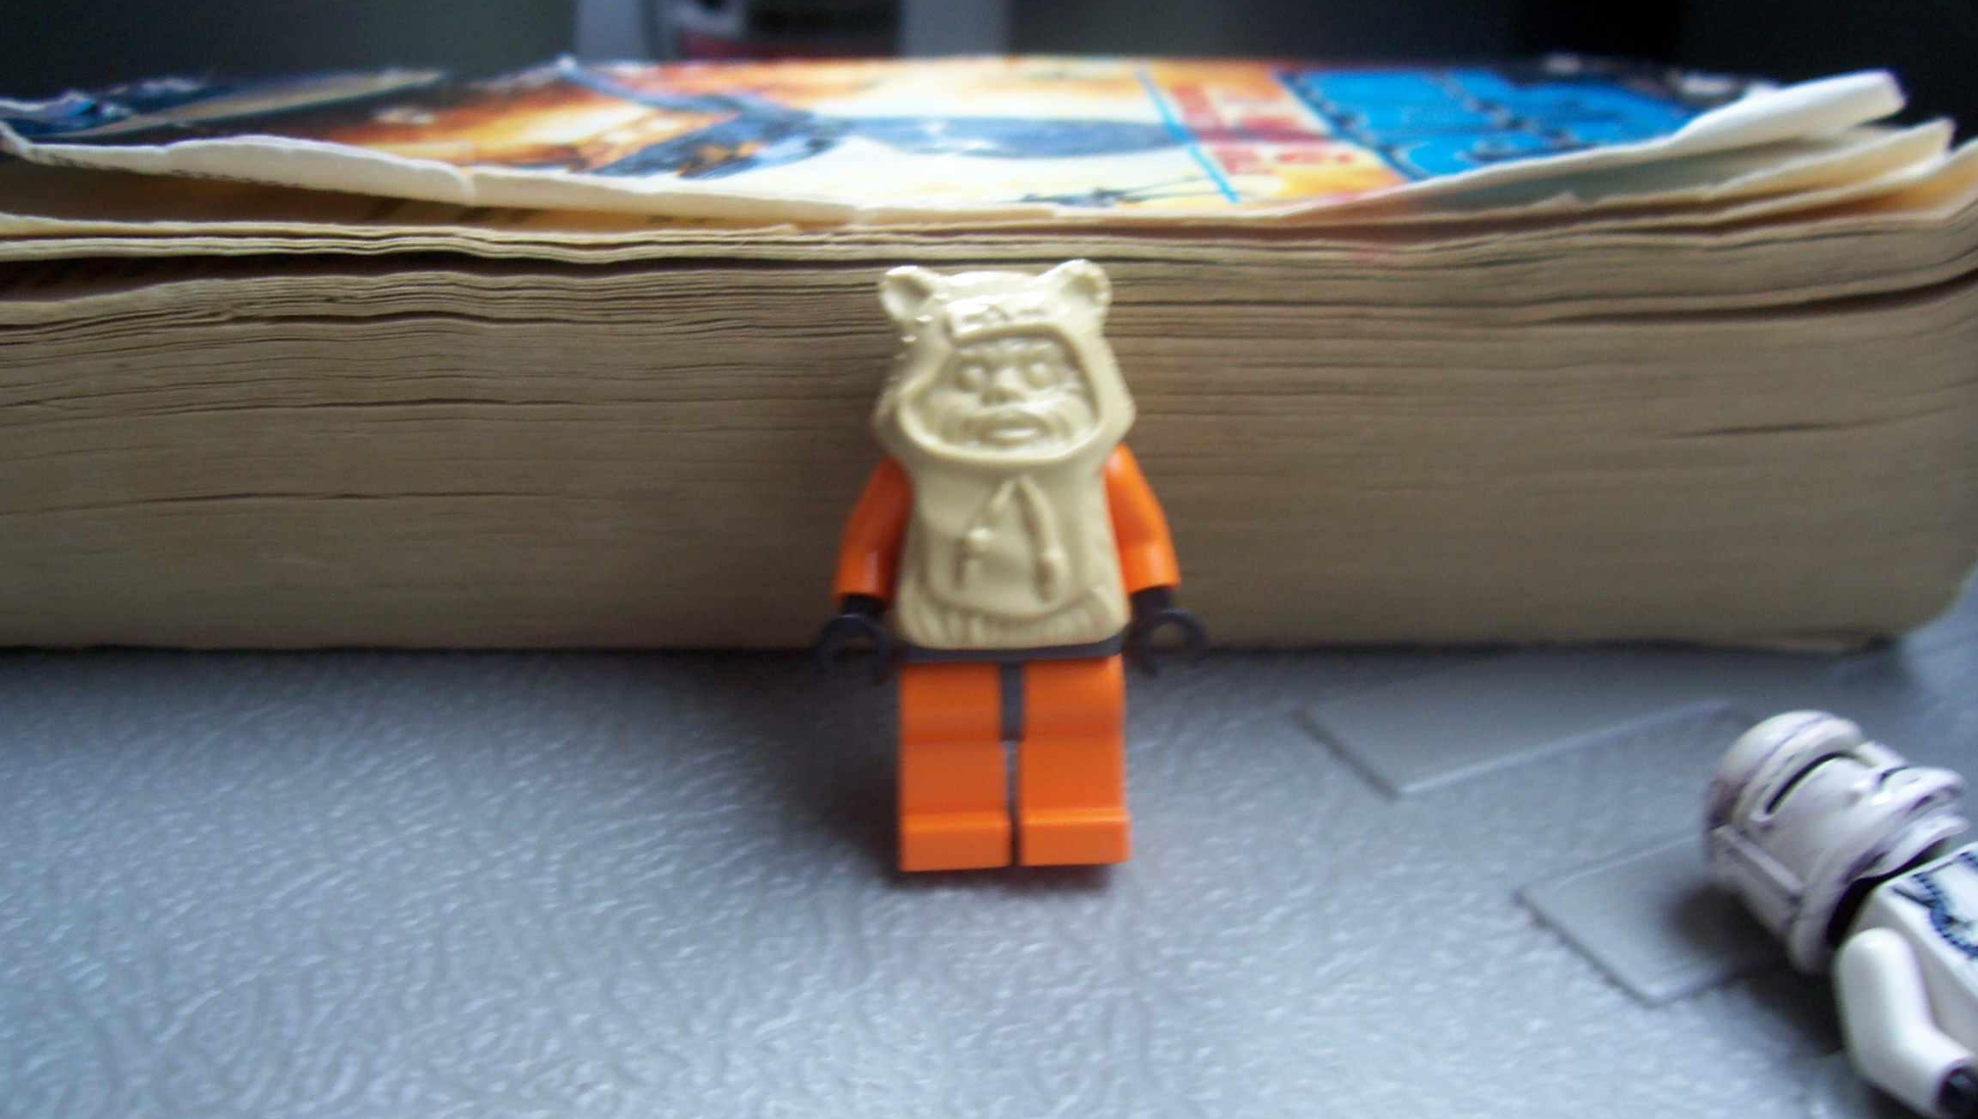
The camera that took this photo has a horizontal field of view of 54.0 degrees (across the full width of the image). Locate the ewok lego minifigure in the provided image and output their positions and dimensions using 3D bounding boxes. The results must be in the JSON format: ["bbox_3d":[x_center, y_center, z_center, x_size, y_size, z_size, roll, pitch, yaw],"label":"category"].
[{"bbox_3d":[0.002,0.000,0.136,0.026,0.042,0.013,-2,9,-3],"label":"ewok lego minifigure"}]

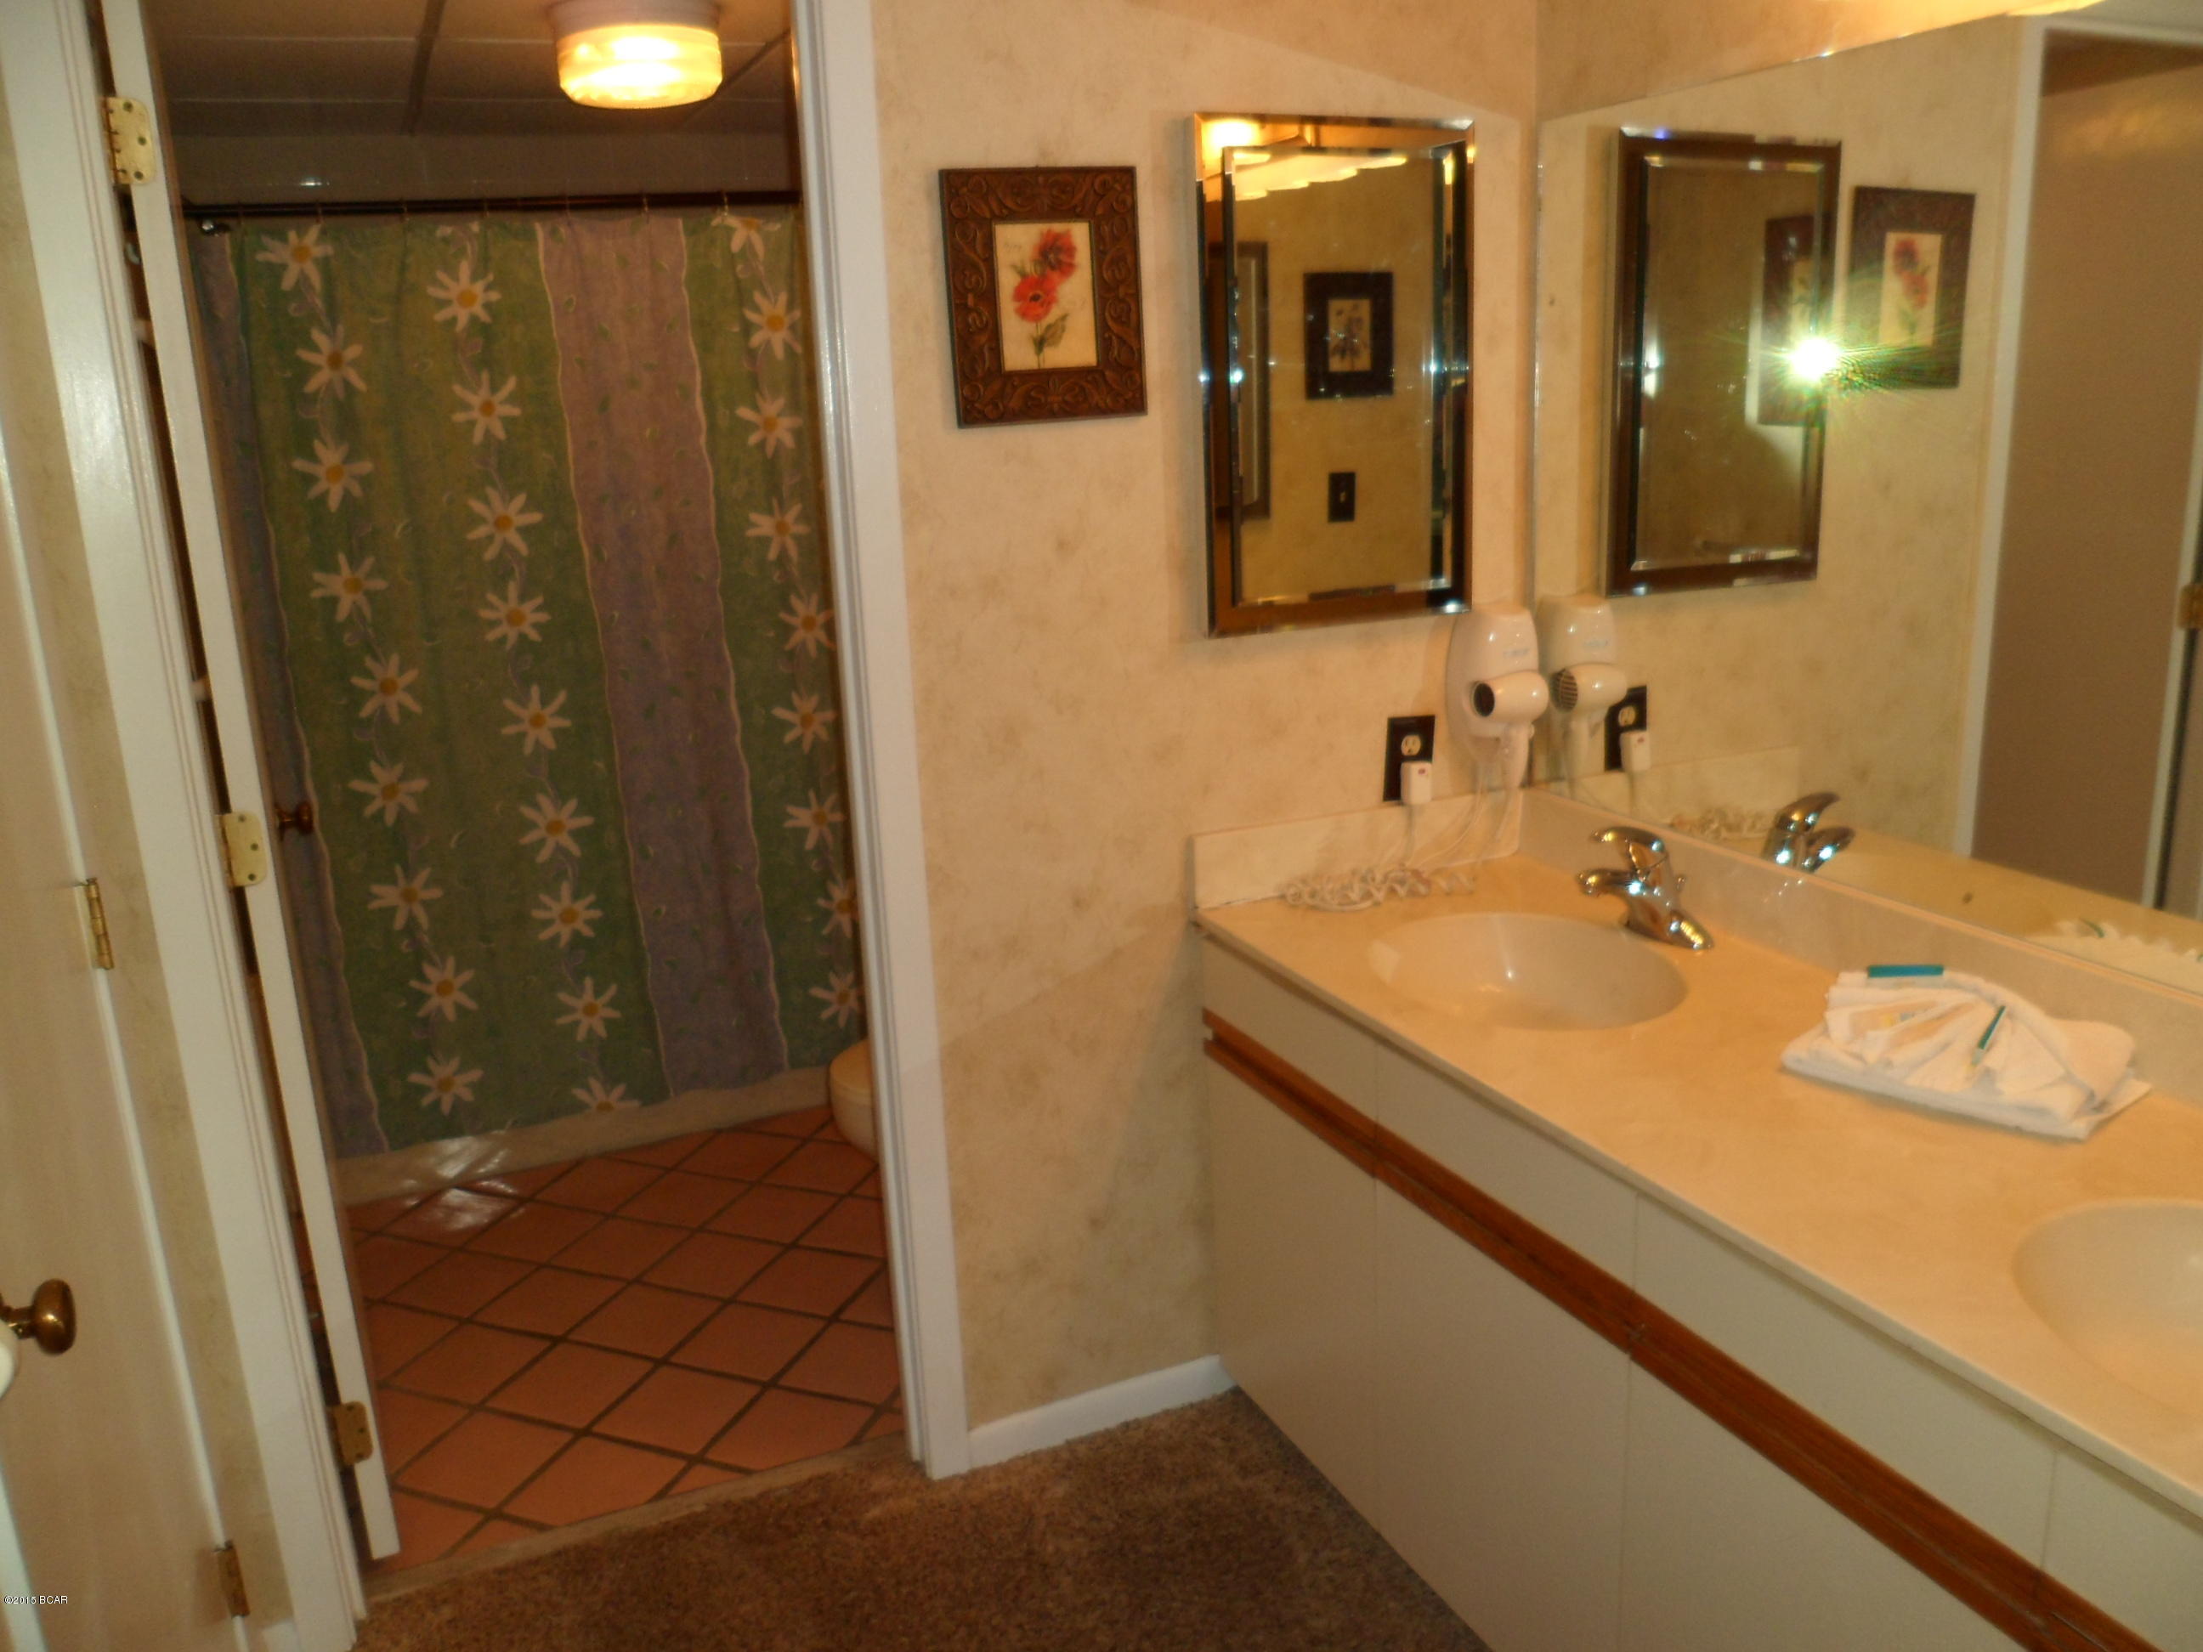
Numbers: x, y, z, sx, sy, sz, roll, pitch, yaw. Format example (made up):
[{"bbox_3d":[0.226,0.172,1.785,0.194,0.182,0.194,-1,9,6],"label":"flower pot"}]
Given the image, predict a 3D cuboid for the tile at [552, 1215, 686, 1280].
[{"bbox_3d":[-0.897,0.797,3.107,0.190,0.012,0.190,3,16,21],"label":"tile"}]

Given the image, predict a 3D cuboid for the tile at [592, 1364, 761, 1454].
[{"bbox_3d":[-0.664,0.921,2.602,0.190,0.012,0.190,3,16,21],"label":"tile"}]

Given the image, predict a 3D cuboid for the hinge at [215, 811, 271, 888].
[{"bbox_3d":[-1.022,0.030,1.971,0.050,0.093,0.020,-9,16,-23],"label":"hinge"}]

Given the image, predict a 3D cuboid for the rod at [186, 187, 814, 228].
[{"bbox_3d":[-0.909,-1.185,3.125,1.500,0.026,0.026,-9,16,-23],"label":"rod"}]

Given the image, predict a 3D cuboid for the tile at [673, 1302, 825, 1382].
[{"bbox_3d":[-0.591,0.870,2.784,0.190,0.012,0.190,3,16,21],"label":"tile"}]

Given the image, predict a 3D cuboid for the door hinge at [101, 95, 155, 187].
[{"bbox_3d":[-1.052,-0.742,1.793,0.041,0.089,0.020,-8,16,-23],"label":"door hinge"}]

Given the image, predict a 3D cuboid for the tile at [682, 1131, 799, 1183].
[{"bbox_3d":[-0.754,0.698,3.473,0.190,0.012,0.190,3,16,21],"label":"tile"}]

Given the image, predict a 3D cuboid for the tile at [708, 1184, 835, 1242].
[{"bbox_3d":[-0.637,0.759,3.220,0.190,0.012,0.190,3,16,21],"label":"tile"}]

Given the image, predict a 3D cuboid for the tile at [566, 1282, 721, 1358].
[{"bbox_3d":[-0.780,0.859,2.856,0.190,0.012,0.190,3,16,21],"label":"tile"}]

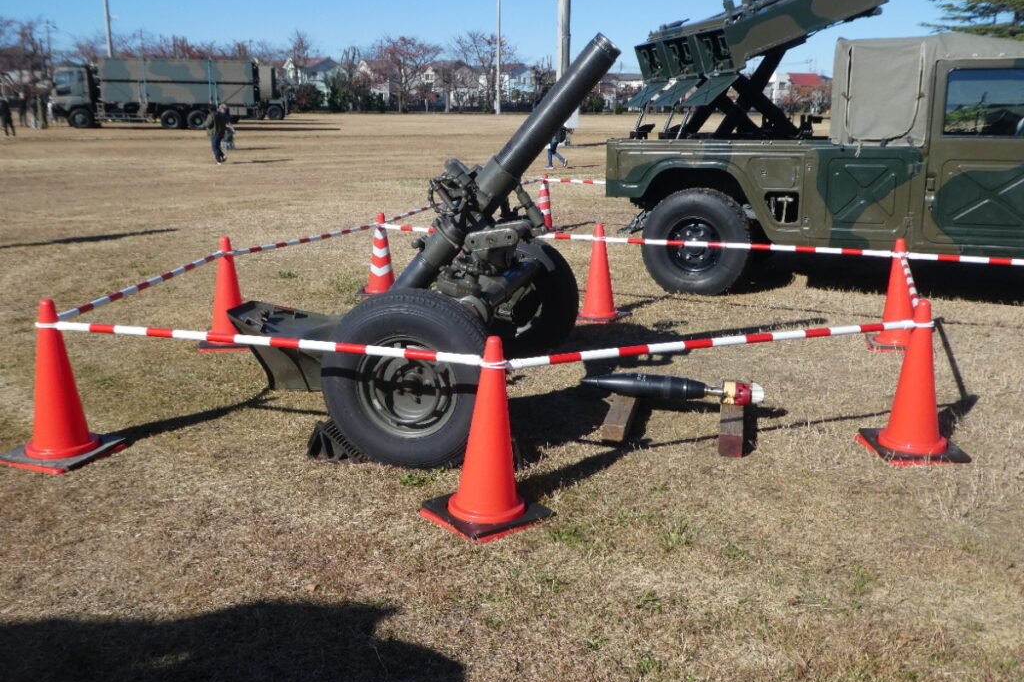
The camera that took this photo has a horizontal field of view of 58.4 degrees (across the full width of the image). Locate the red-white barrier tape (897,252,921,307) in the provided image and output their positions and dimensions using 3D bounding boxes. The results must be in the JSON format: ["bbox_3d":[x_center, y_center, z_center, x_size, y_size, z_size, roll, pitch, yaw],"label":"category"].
[{"bbox_3d":[2.212,-0.331,5.096,0.040,0.045,1.980,5,15,19],"label":"red-white barrier tape"}]

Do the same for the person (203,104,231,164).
[{"bbox_3d":[-7.812,-5.427,24.105,0.660,1.565,0.520,-7,16,-26],"label":"person"}]

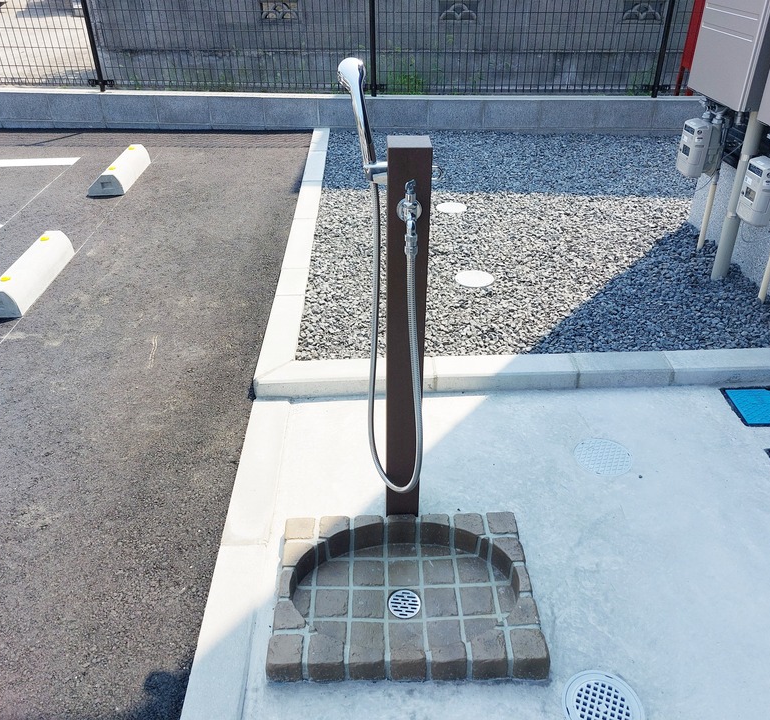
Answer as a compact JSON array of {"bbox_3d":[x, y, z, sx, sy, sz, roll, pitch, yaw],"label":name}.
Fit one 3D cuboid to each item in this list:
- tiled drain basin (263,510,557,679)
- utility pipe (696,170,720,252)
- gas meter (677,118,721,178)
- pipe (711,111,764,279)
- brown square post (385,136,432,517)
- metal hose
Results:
[{"bbox_3d":[0.043,0.507,1.473,0.561,0.066,0.396,-1,32,-1],"label":"tiled drain basin"},{"bbox_3d":[1.453,-0.666,2.989,0.027,0.362,0.027,-4,32,0],"label":"utility pipe"},{"bbox_3d":[1.373,-0.922,2.901,0.125,0.215,0.125,-1,32,-2],"label":"gas meter"},{"bbox_3d":[1.389,-0.624,2.629,0.061,0.671,0.061,-4,32,0],"label":"pipe"},{"bbox_3d":[0.043,0.002,1.437,0.081,0.923,0.081,-1,32,-2],"label":"brown square post"},{"bbox_3d":[0.023,0.007,1.359,0.118,0.705,0.145,-1,32,-2],"label":"metal hose"}]

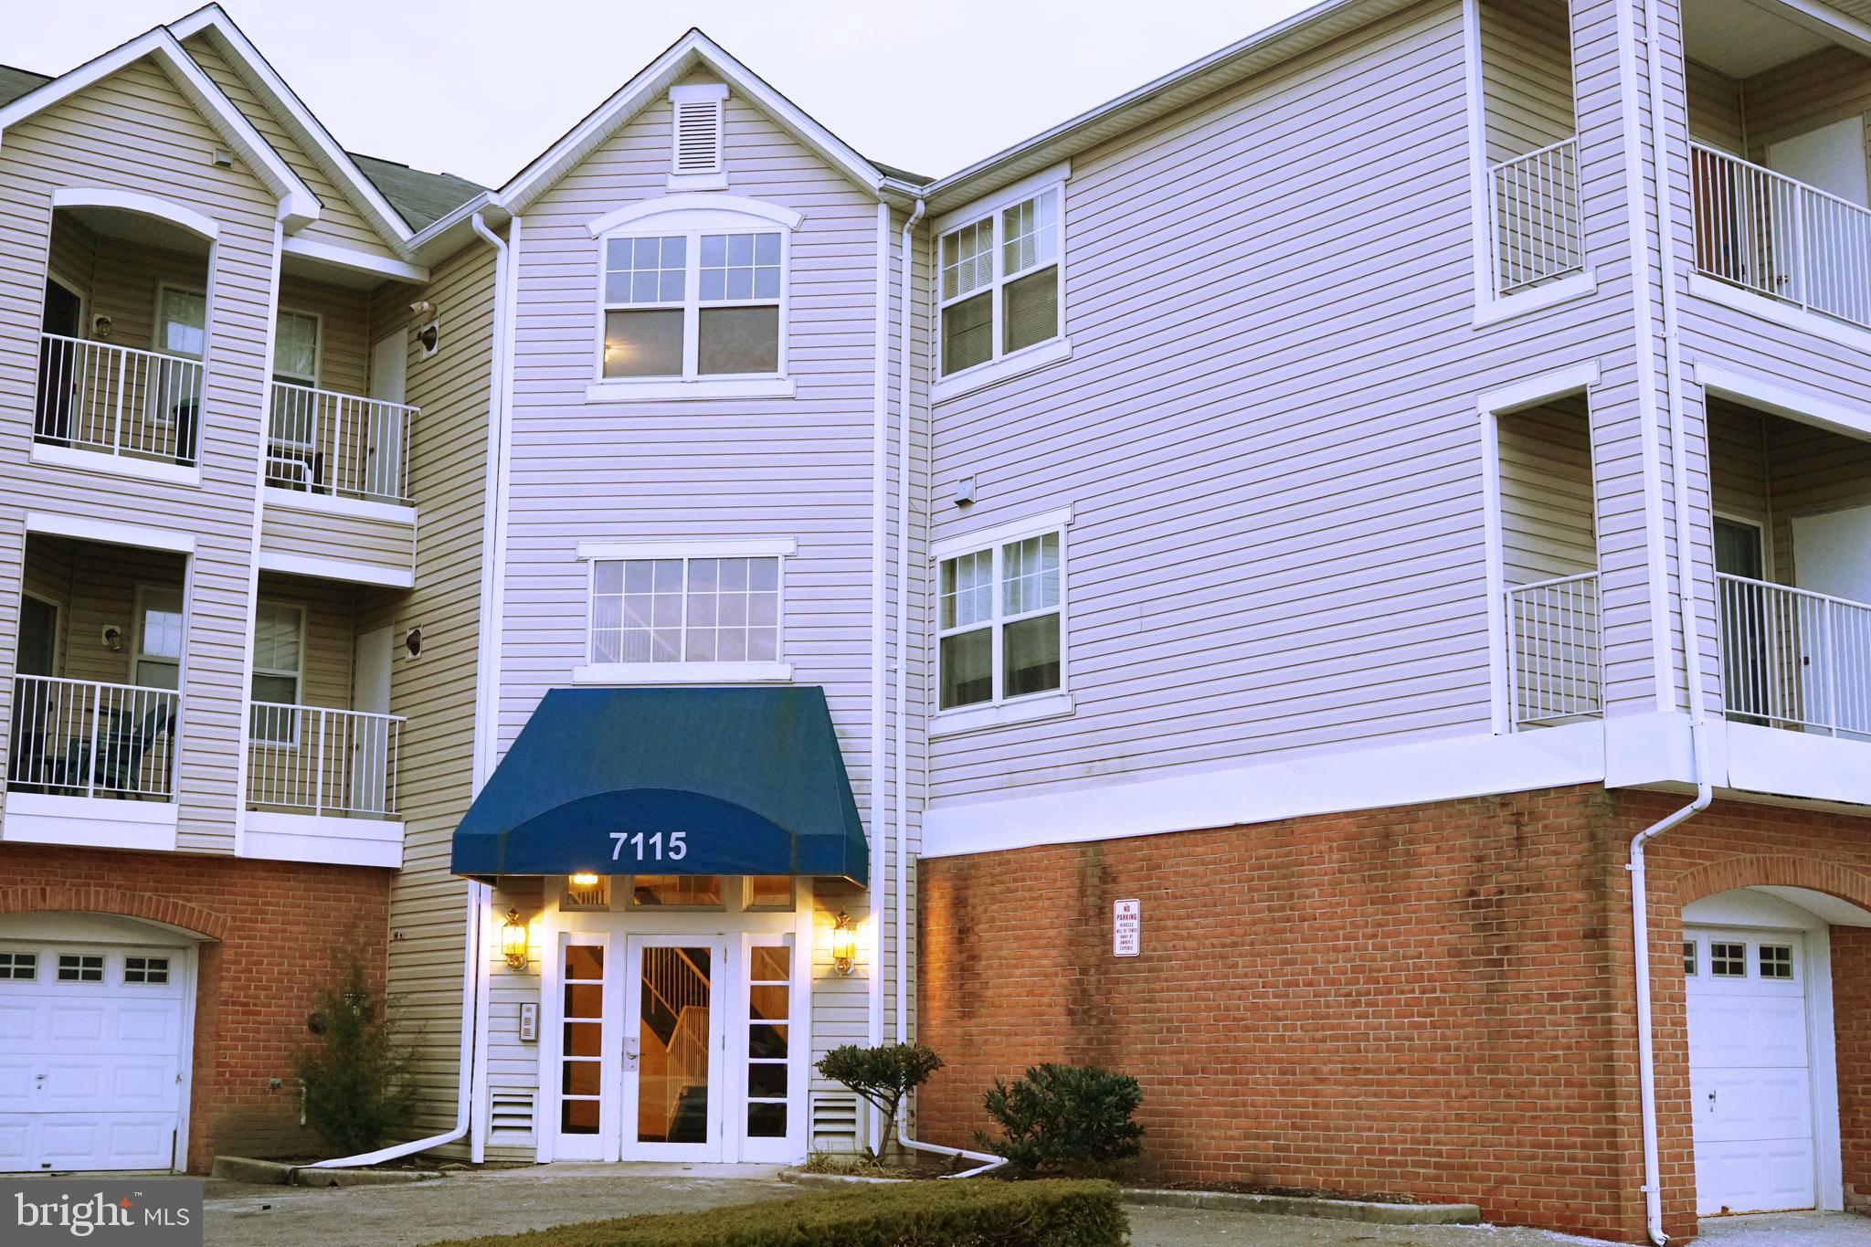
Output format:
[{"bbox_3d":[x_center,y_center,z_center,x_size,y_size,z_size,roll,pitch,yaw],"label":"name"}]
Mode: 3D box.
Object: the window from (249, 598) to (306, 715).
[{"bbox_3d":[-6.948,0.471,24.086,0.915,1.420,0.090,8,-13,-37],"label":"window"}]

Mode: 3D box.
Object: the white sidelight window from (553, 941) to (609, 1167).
[{"bbox_3d":[-3.240,3.884,21.479,0.470,2.040,0.080,-1,-10,8],"label":"white sidelight window"}]

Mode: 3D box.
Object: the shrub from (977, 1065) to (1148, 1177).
[{"bbox_3d":[1.010,4.011,18.784,1.327,0.885,1.200,0,-11,0],"label":"shrub"}]

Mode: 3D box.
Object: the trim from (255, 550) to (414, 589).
[{"bbox_3d":[-5.935,-0.532,23.187,1.660,0.165,0.060,8,-13,-37],"label":"trim"}]

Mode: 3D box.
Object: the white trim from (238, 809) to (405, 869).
[{"bbox_3d":[-5.937,2.103,22.707,1.660,0.450,0.080,8,-13,-37],"label":"white trim"}]

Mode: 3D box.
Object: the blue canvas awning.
[{"bbox_3d":[-2.404,1.366,20.905,3.450,1.870,1.380,-1,-11,6],"label":"blue canvas awning"}]

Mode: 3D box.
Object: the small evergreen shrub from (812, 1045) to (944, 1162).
[{"bbox_3d":[-0.492,4.152,20.180,1.123,1.038,1.050,0,-11,0],"label":"small evergreen shrub"}]

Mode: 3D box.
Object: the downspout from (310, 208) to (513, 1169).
[{"bbox_3d":[-4.834,0.389,21.688,1.440,9.070,0.130,8,-13,-37],"label":"downspout"}]

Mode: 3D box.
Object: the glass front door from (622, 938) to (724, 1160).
[{"bbox_3d":[-2.355,3.848,21.151,0.904,2.006,0.060,-1,-11,6],"label":"glass front door"}]

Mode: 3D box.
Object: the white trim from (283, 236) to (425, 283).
[{"bbox_3d":[-5.890,-3.711,23.799,1.640,0.140,0.080,8,-13,-37],"label":"white trim"}]

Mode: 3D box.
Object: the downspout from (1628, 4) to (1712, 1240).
[{"bbox_3d":[4.842,-0.508,15.818,0.210,9.130,0.600,8,-13,-37],"label":"downspout"}]

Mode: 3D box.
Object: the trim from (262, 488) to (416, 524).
[{"bbox_3d":[-5.931,-1.175,23.307,1.660,0.165,0.060,8,-13,-37],"label":"trim"}]

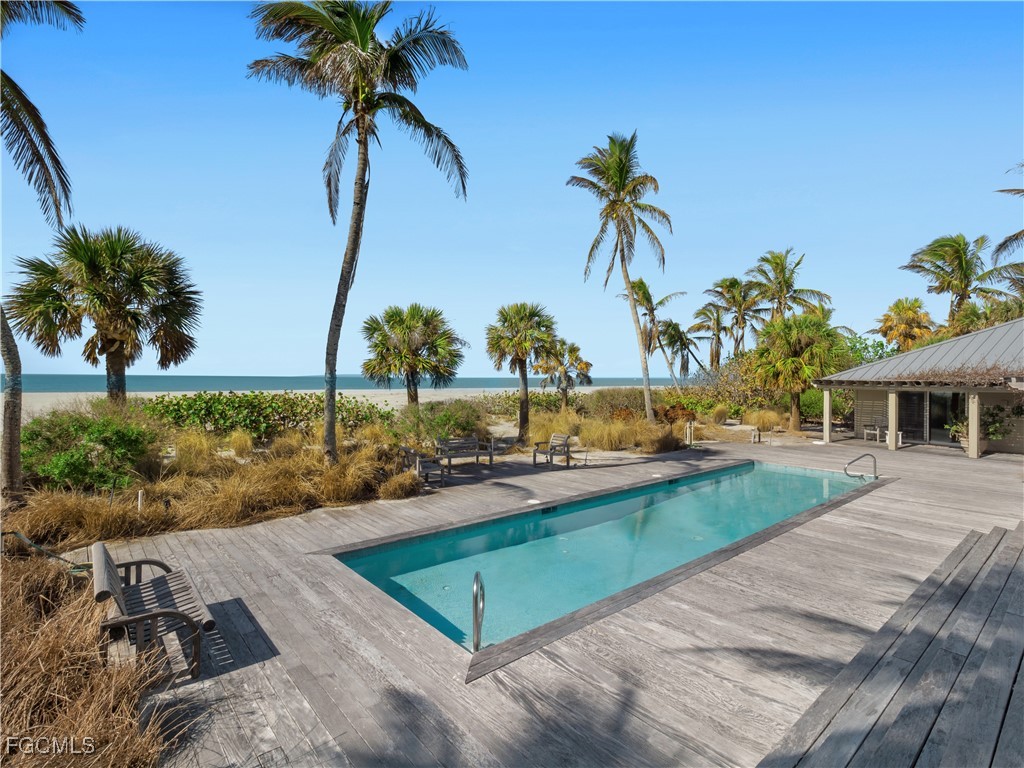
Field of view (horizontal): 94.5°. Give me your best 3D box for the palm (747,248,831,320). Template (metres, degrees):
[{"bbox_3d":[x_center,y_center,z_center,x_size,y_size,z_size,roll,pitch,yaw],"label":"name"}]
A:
[{"bbox_3d":[18.062,-3.372,30.955,5.700,11.004,5.700,0,1,0],"label":"palm"}]

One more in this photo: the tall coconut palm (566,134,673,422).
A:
[{"bbox_3d":[5.707,-5.593,24.924,5.600,15.486,5.600,0,1,0],"label":"tall coconut palm"}]

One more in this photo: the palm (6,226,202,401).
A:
[{"bbox_3d":[-9.570,-0.766,11.391,3.700,6.054,3.700,0,1,-40],"label":"palm"}]

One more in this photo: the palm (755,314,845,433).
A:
[{"bbox_3d":[13.257,-0.505,21.900,3.750,5.450,3.750,1,1,31],"label":"palm"}]

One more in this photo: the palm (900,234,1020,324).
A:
[{"bbox_3d":[26.946,-3.389,28.500,5.200,11.200,5.200,1,1,43],"label":"palm"}]

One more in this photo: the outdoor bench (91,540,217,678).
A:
[{"bbox_3d":[-3.188,1.939,4.146,0.740,0.850,1.480,0,1,-41],"label":"outdoor bench"}]

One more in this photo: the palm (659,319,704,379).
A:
[{"bbox_3d":[15.864,-1.999,42.975,5.200,7.900,4.600,0,1,0],"label":"palm"}]

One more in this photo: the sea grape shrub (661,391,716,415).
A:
[{"bbox_3d":[10.740,1.360,28.800,3.200,1.500,2.400,1,1,20],"label":"sea grape shrub"}]

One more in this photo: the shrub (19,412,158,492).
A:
[{"bbox_3d":[-9.462,1.428,10.600,2.500,1.620,2.200,0,1,-42],"label":"shrub"}]

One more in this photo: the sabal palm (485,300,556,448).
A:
[{"bbox_3d":[0.347,-0.420,17.300,2.600,5.250,2.600,0,1,1],"label":"sabal palm"}]

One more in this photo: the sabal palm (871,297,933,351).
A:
[{"bbox_3d":[23.988,-1.563,29.000,3.000,7.500,3.000,1,1,40],"label":"sabal palm"}]

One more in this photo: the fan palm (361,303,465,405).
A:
[{"bbox_3d":[-3.740,-0.394,17.797,3.850,5.191,3.800,0,1,0],"label":"fan palm"}]

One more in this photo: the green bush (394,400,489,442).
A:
[{"bbox_3d":[-2.606,1.408,17.222,3.400,1.616,2.800,0,1,0],"label":"green bush"}]

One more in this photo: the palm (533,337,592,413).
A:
[{"bbox_3d":[2.561,-0.130,24.000,3.000,4.555,3.000,0,1,0],"label":"palm"}]

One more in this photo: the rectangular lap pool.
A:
[{"bbox_3d":[3.337,2.936,9.087,12.150,1.200,3.000,0,1,-39],"label":"rectangular lap pool"}]

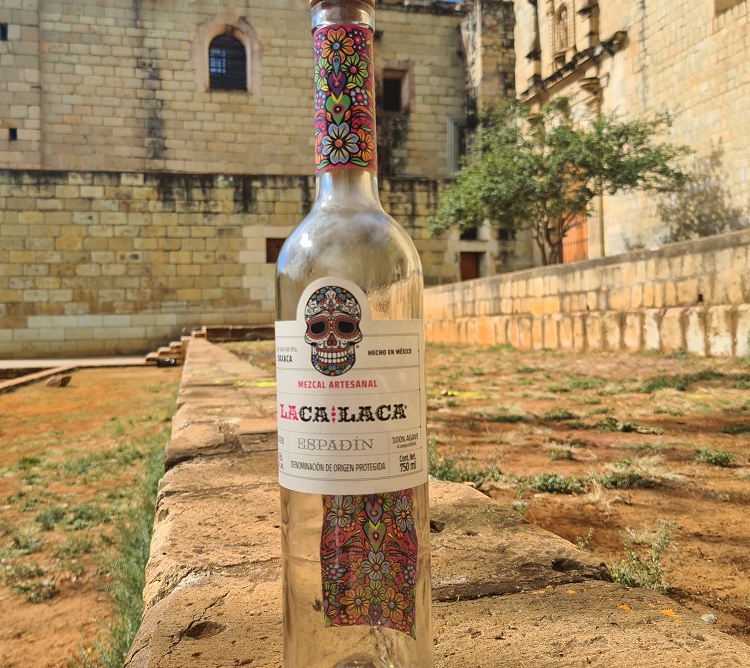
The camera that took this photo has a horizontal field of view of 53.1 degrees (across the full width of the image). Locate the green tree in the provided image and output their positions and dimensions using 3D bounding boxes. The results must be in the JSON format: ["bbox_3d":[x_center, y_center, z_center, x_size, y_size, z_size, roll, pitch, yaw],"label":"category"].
[{"bbox_3d":[4.250,-3.100,17.300,5.900,4.600,5.400,-1,0,14],"label":"green tree"}]

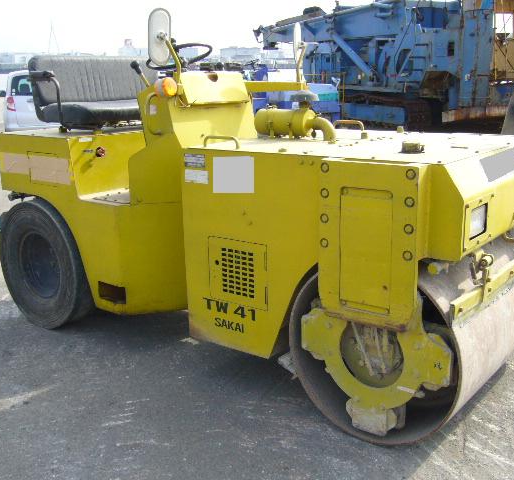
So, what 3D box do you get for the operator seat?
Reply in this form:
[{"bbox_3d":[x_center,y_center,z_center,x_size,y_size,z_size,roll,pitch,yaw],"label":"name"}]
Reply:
[{"bbox_3d":[-0.880,-0.980,4.293,0.605,0.468,1.082,11,18,37],"label":"operator seat"}]

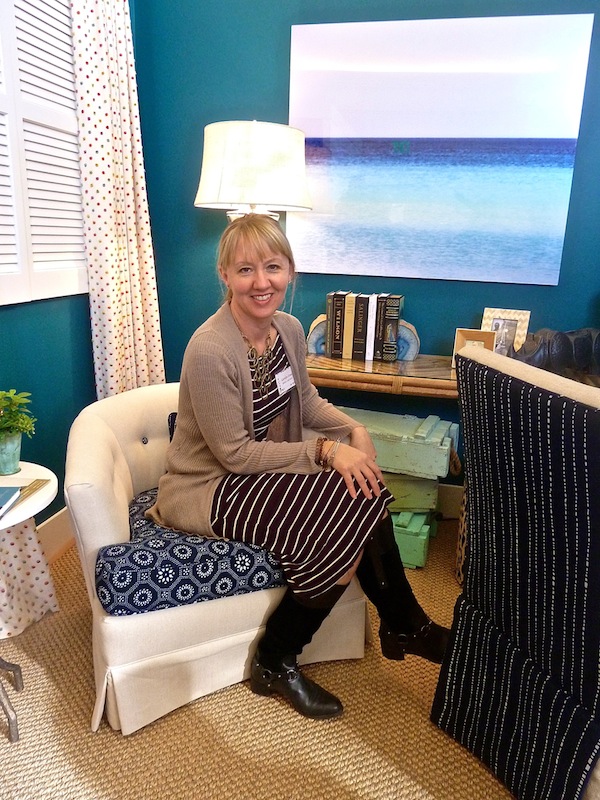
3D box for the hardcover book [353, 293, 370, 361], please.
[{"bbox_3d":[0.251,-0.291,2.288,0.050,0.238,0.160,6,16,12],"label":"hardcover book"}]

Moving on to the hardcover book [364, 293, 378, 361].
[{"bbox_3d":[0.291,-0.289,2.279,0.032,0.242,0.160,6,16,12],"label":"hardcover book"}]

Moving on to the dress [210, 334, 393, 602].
[{"bbox_3d":[-0.039,0.141,1.483,0.560,0.700,0.420,15,20,39],"label":"dress"}]

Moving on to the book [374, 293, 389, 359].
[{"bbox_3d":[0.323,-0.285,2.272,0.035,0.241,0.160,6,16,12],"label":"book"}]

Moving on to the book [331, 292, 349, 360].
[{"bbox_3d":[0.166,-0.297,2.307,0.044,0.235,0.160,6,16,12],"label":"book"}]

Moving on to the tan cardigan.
[{"bbox_3d":[-0.099,0.043,1.489,0.480,0.590,0.460,-9,19,-35],"label":"tan cardigan"}]

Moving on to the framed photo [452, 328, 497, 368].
[{"bbox_3d":[0.648,-0.187,2.145,0.141,0.148,0.030,6,10,15],"label":"framed photo"}]

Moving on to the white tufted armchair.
[{"bbox_3d":[-0.274,0.347,1.734,0.760,0.720,0.720,-5,17,-25],"label":"white tufted armchair"}]

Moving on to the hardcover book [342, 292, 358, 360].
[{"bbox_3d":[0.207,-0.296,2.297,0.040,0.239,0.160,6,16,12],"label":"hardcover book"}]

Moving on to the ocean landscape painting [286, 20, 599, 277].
[{"bbox_3d":[0.476,-0.928,2.207,1.067,0.910,0.030,6,16,12],"label":"ocean landscape painting"}]

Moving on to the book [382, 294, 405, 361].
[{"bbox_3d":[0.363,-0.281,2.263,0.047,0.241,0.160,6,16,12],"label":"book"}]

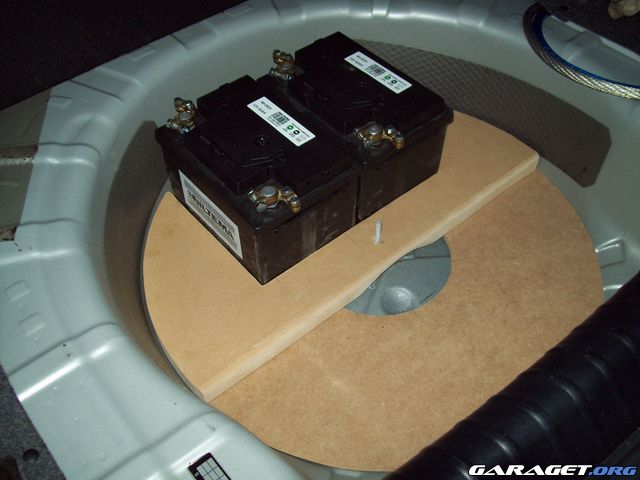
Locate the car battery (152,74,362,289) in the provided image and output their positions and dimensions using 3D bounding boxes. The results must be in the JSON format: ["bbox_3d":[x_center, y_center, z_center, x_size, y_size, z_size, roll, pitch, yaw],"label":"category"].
[{"bbox_3d":[-0.088,-0.093,0.962,0.176,0.157,0.240,-32,55,-25],"label":"car battery"}]

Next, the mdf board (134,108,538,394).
[{"bbox_3d":[-0.007,-0.075,1.054,0.676,0.027,0.383,-32,55,-25],"label":"mdf board"}]

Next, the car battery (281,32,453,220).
[{"bbox_3d":[0.047,-0.176,1.038,0.176,0.157,0.240,-32,55,-25],"label":"car battery"}]

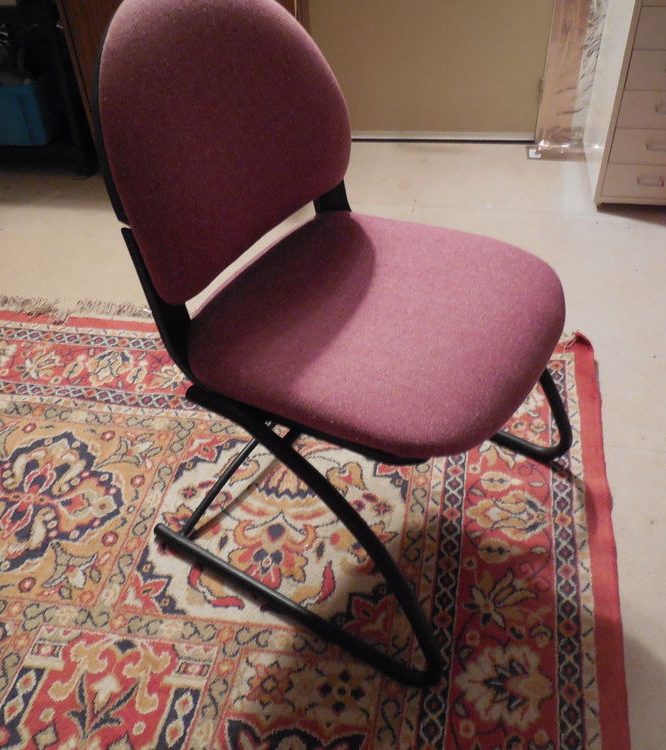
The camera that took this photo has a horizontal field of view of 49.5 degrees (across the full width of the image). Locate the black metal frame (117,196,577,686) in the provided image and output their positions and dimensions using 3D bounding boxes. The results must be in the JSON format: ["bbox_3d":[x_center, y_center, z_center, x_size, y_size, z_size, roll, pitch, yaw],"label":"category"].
[{"bbox_3d":[0.047,-0.002,1.165,0.595,0.660,0.562,23,49,26],"label":"black metal frame"}]

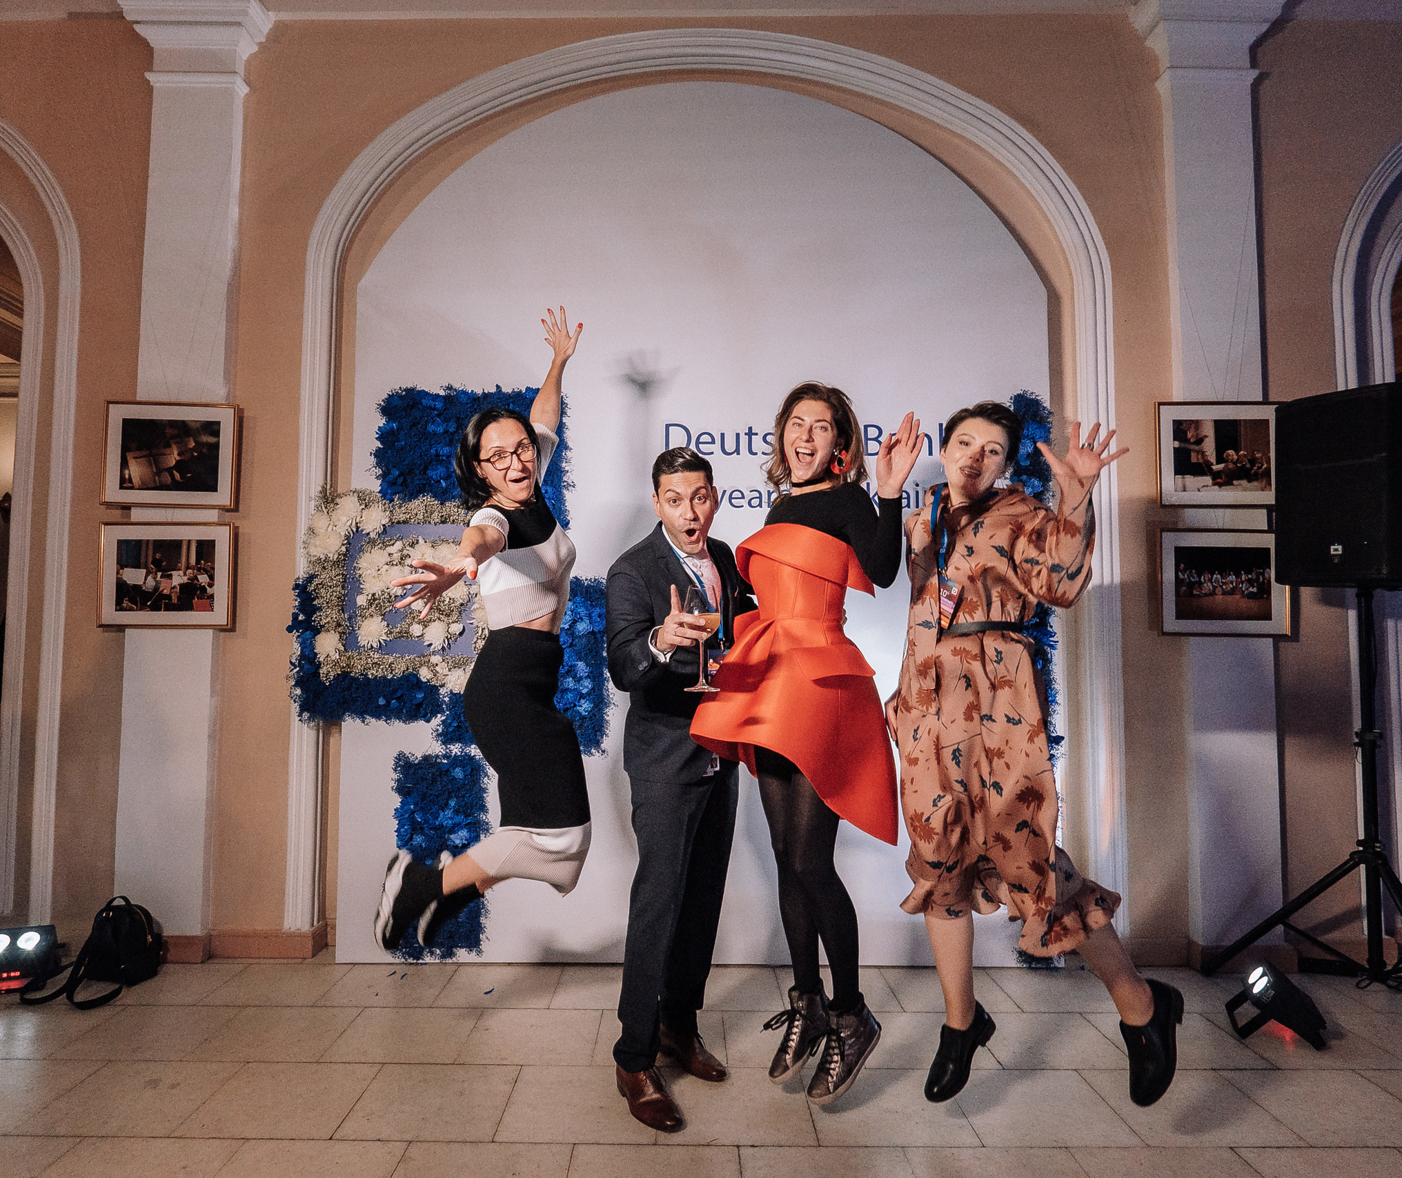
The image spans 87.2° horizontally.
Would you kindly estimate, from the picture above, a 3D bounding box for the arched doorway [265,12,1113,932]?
[{"bbox_3d":[0.031,-0.428,3.029,3.240,3.720,0.260,0,-3,0],"label":"arched doorway"}]

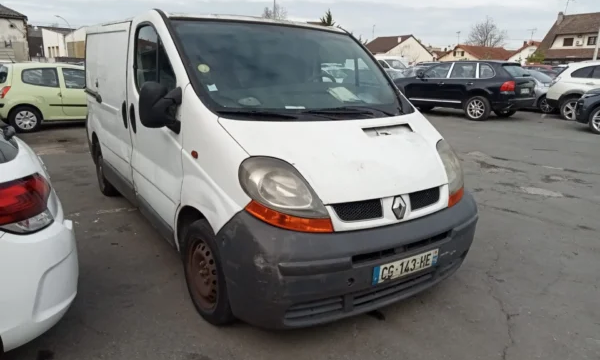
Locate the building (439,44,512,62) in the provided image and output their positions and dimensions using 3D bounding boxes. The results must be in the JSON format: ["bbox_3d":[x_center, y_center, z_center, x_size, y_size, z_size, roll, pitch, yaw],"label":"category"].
[{"bbox_3d":[34.318,-22.779,92.695,13.224,5.197,9.257,-7,16,-33],"label":"building"}]

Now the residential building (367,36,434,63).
[{"bbox_3d":[12.821,-17.085,66.993,7.142,5.214,8.970,-3,15,-19],"label":"residential building"}]

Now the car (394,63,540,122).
[{"bbox_3d":[5.003,-2.961,15.745,1.930,1.700,4.780,-10,18,-39],"label":"car"}]

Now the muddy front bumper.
[{"bbox_3d":[0.463,0.402,3.016,1.860,0.620,0.600,-8,17,-33],"label":"muddy front bumper"}]

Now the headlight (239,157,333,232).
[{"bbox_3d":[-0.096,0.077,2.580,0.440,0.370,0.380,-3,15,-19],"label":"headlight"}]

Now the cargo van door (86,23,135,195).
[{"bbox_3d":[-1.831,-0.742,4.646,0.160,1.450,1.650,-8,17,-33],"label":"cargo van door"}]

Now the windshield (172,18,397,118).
[{"bbox_3d":[0.015,-0.785,3.459,1.600,0.180,1.124,-8,53,-33],"label":"windshield"}]

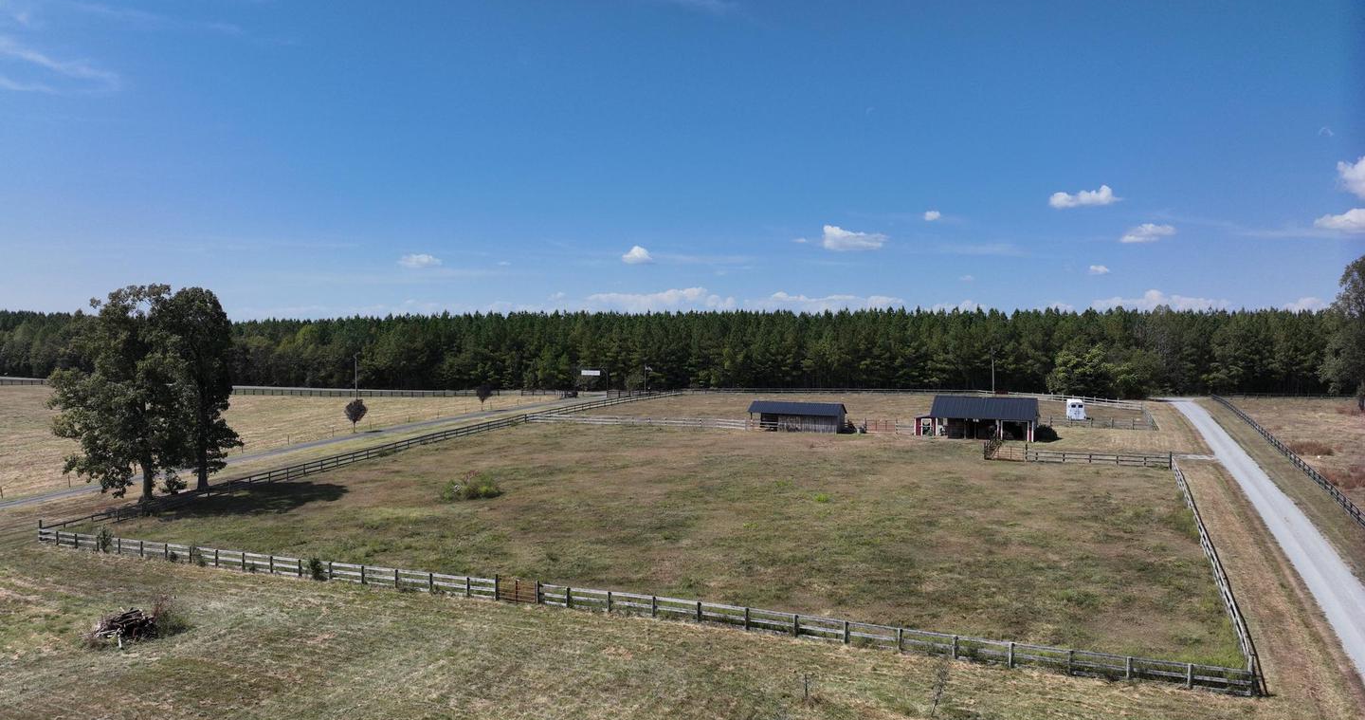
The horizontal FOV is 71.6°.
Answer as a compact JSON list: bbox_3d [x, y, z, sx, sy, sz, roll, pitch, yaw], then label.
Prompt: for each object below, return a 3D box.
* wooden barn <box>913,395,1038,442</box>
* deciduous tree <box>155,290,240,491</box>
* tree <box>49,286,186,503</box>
[{"bbox_3d":[35.400,6.930,113.400,13.400,4.900,7.800,1,2,26],"label":"wooden barn"},{"bbox_3d":[-45.200,2.600,88.500,8.200,19.000,8.400,-1,2,-27],"label":"deciduous tree"},{"bbox_3d":[-50.400,3.050,84.500,11.300,19.500,11.000,-1,2,-31],"label":"tree"}]

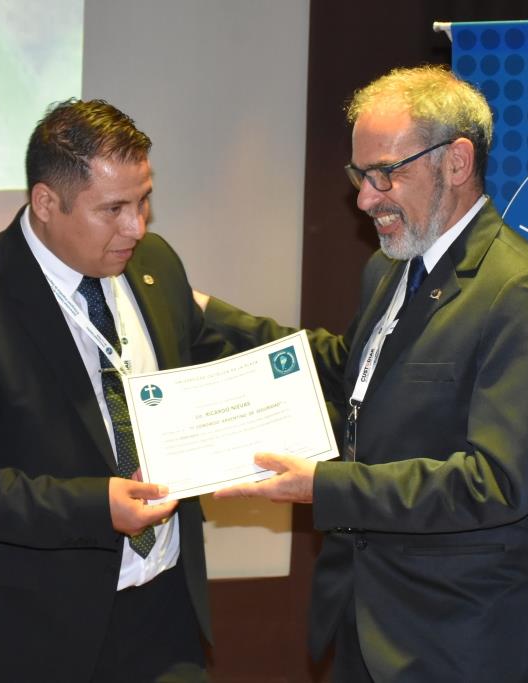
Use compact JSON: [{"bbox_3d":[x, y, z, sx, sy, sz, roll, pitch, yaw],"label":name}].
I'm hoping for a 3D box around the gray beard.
[{"bbox_3d":[0.210,-0.187,2.420,0.105,0.125,0.140,-20,14,-29],"label":"gray beard"}]

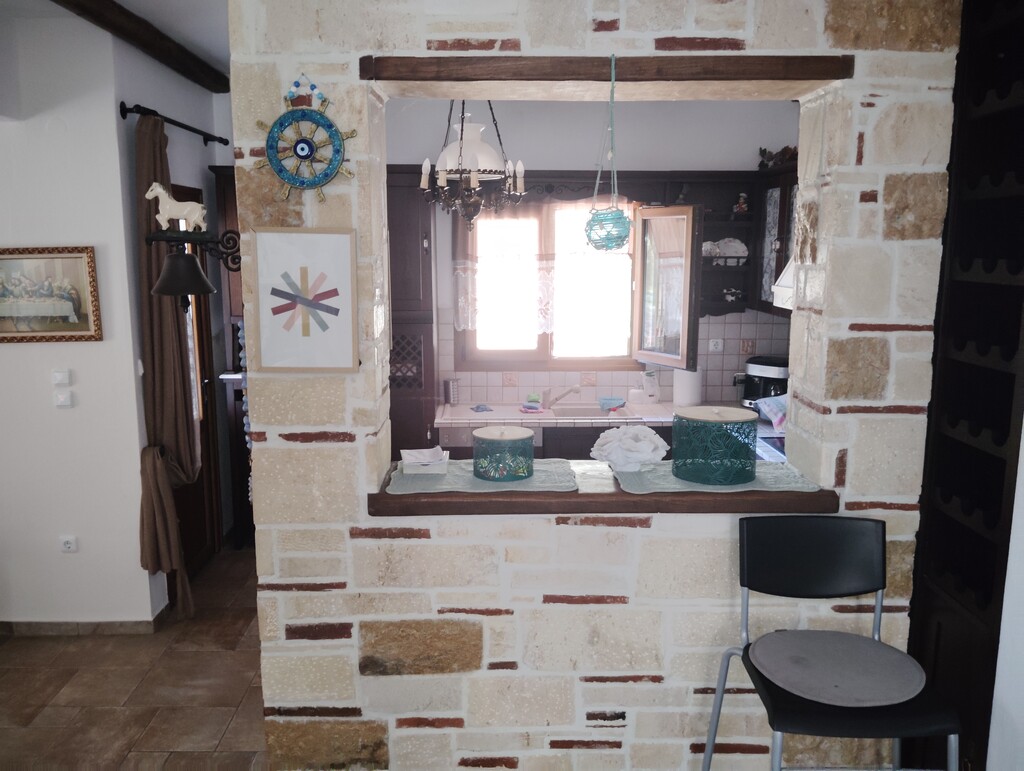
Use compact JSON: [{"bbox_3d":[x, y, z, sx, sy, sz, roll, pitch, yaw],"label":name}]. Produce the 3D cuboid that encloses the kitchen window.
[{"bbox_3d":[0.222,-0.625,5.190,1.163,1.088,0.120,0,10,0],"label":"kitchen window"}]

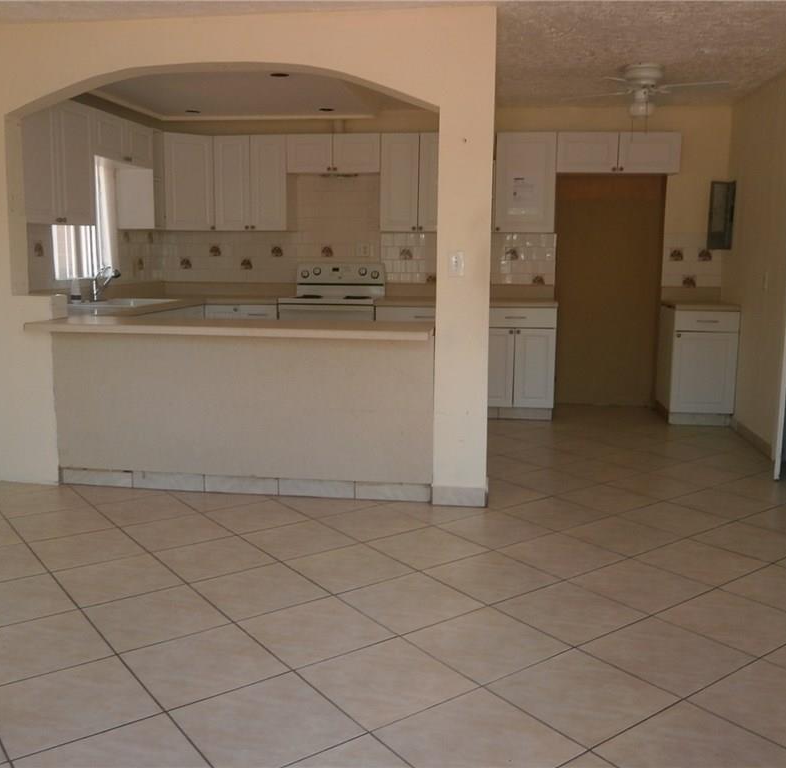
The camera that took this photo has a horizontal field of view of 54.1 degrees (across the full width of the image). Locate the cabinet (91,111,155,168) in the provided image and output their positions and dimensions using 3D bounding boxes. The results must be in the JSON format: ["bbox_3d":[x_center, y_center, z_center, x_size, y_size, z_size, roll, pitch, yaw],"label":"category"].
[{"bbox_3d":[-2.036,-1.716,5.445,0.305,0.297,0.874,2,9,7],"label":"cabinet"}]

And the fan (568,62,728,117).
[{"bbox_3d":[1.549,-1.812,4.751,1.040,0.320,1.040,2,9,7],"label":"fan"}]

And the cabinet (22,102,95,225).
[{"bbox_3d":[-2.153,-1.352,4.661,0.305,0.754,0.799,2,9,7],"label":"cabinet"}]

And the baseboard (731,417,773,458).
[{"bbox_3d":[2.436,0.352,5.283,0.014,0.092,0.995,2,9,7],"label":"baseboard"}]

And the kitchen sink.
[{"bbox_3d":[-1.926,-0.508,5.478,0.550,0.195,0.800,2,9,7],"label":"kitchen sink"}]

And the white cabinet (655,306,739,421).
[{"bbox_3d":[2.356,-0.170,5.997,0.463,0.905,0.630,2,9,7],"label":"white cabinet"}]

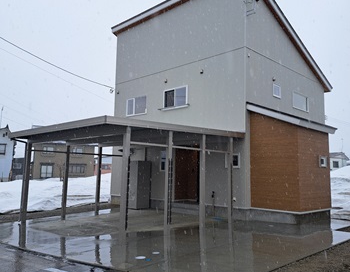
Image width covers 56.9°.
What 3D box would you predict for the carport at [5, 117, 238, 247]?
[{"bbox_3d":[-1.634,1.491,11.257,6.009,3.043,5.880,-6,-10,44],"label":"carport"}]

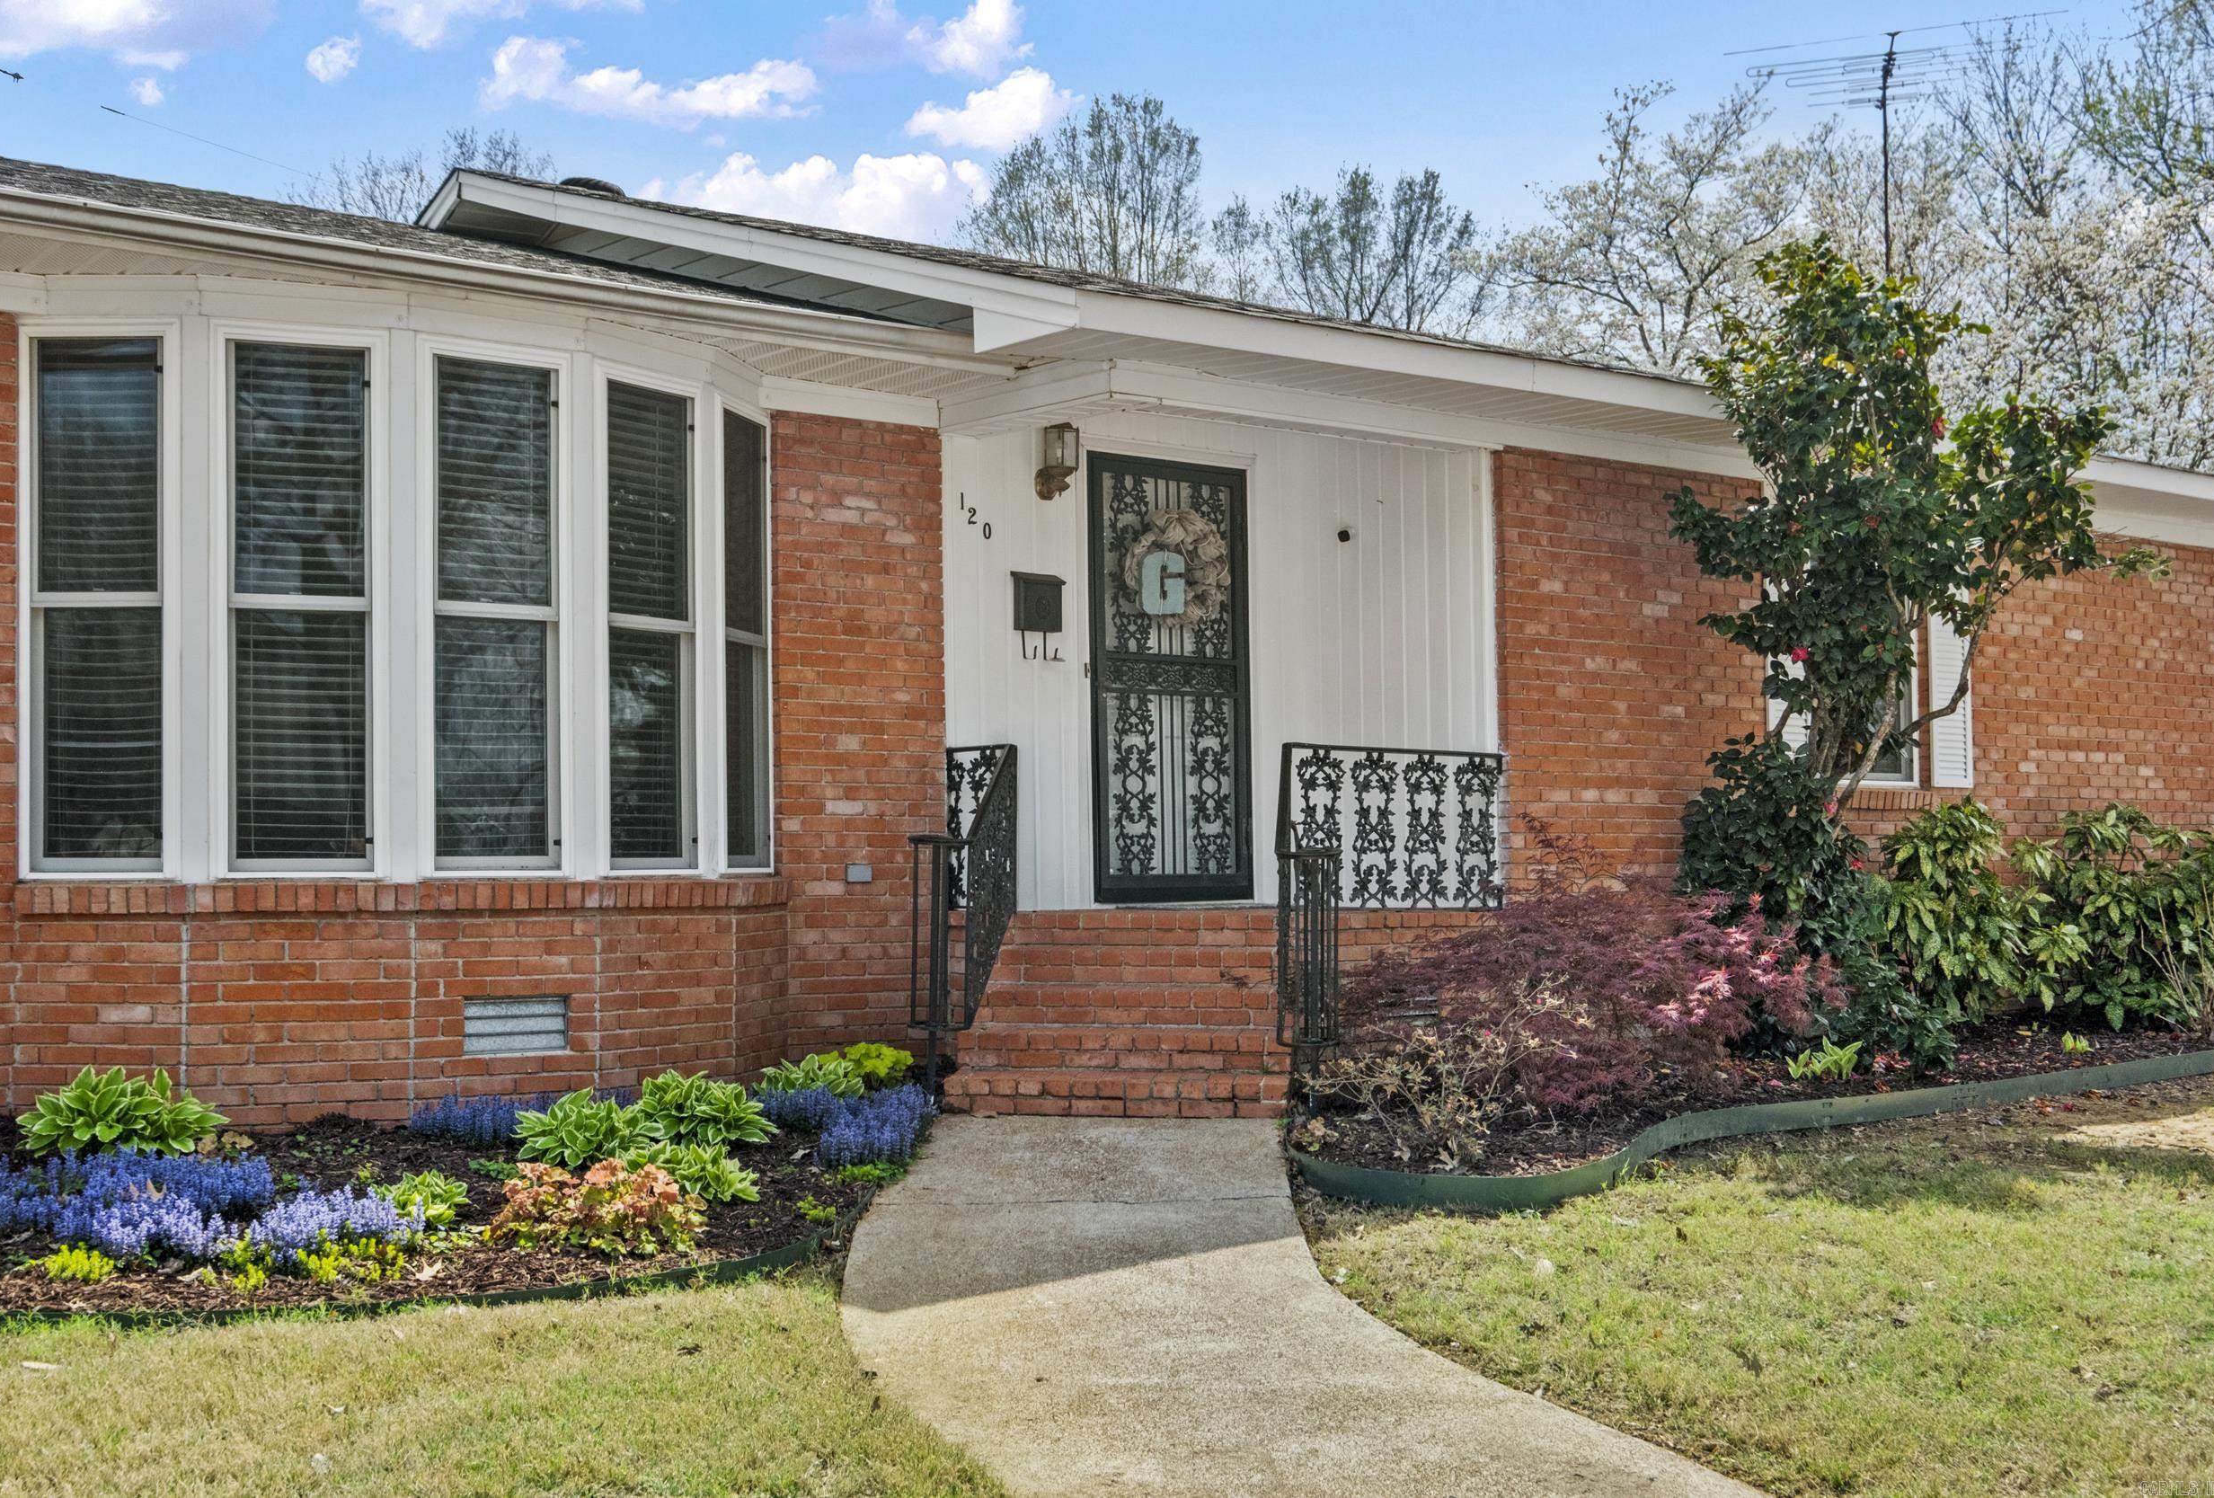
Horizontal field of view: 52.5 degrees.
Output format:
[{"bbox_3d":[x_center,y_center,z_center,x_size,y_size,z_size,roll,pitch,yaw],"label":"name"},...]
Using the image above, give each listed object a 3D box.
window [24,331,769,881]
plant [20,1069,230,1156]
[{"bbox_3d":[-2.370,-0.475,8.060,2.780,1.850,0.580,1,-3,-34],"label":"window"},{"bbox_3d":[-3.122,1.155,7.130,0.640,0.280,0.550,1,-2,-24],"label":"plant"}]

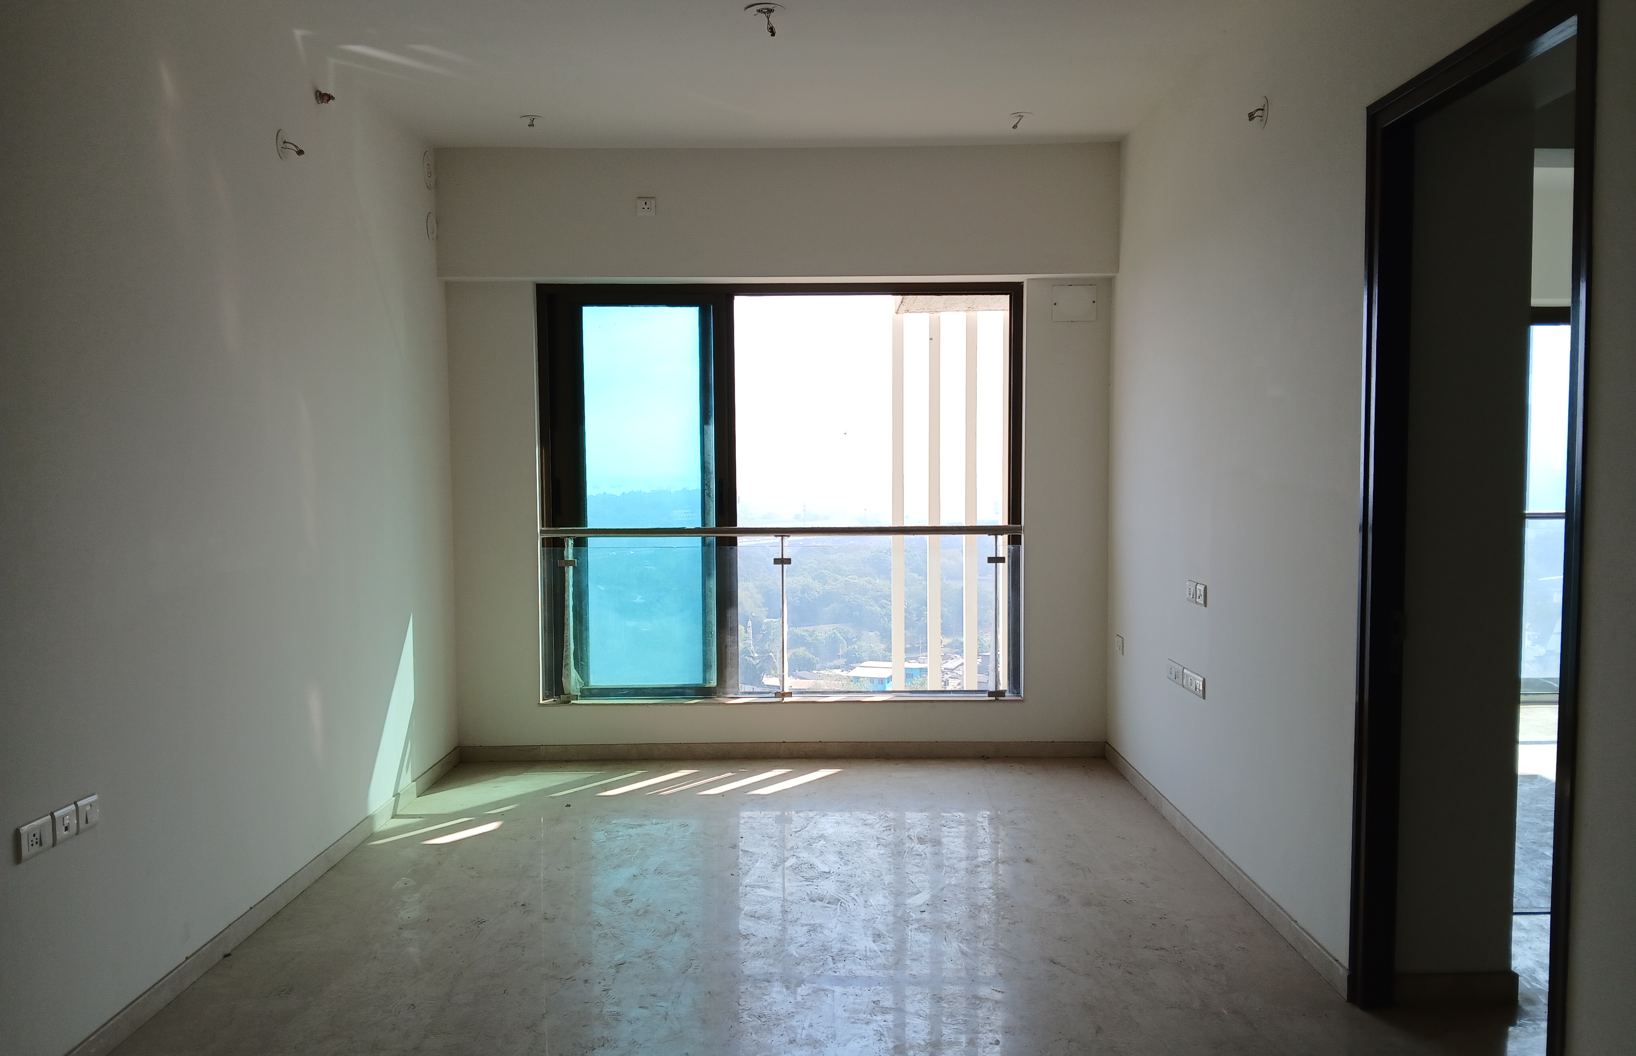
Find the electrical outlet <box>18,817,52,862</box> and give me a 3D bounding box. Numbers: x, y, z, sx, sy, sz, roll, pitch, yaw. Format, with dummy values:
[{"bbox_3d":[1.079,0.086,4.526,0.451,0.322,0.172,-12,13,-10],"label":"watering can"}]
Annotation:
[{"bbox_3d":[-1.842,0.733,2.894,0.013,0.082,0.115,0,3,0],"label":"electrical outlet"}]

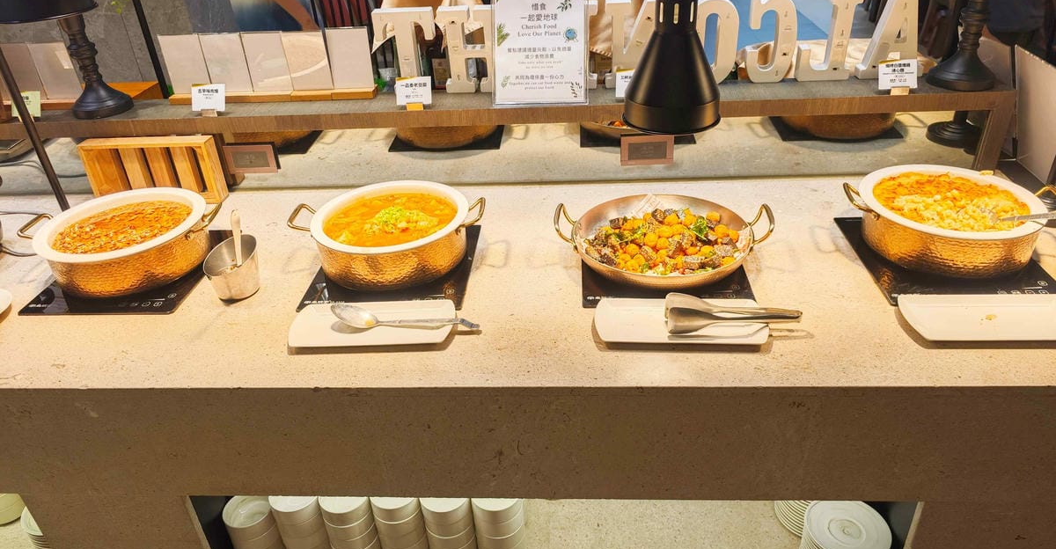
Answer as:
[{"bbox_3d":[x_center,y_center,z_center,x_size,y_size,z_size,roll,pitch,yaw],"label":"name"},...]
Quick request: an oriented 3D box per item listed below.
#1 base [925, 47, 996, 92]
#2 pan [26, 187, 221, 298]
[{"bbox_3d":[0.996,-0.476,1.603,0.139,0.078,0.139,-1,31,4],"label":"base"},{"bbox_3d":[-0.809,-0.066,1.425,0.380,0.106,0.314,-4,31,-2],"label":"pan"}]

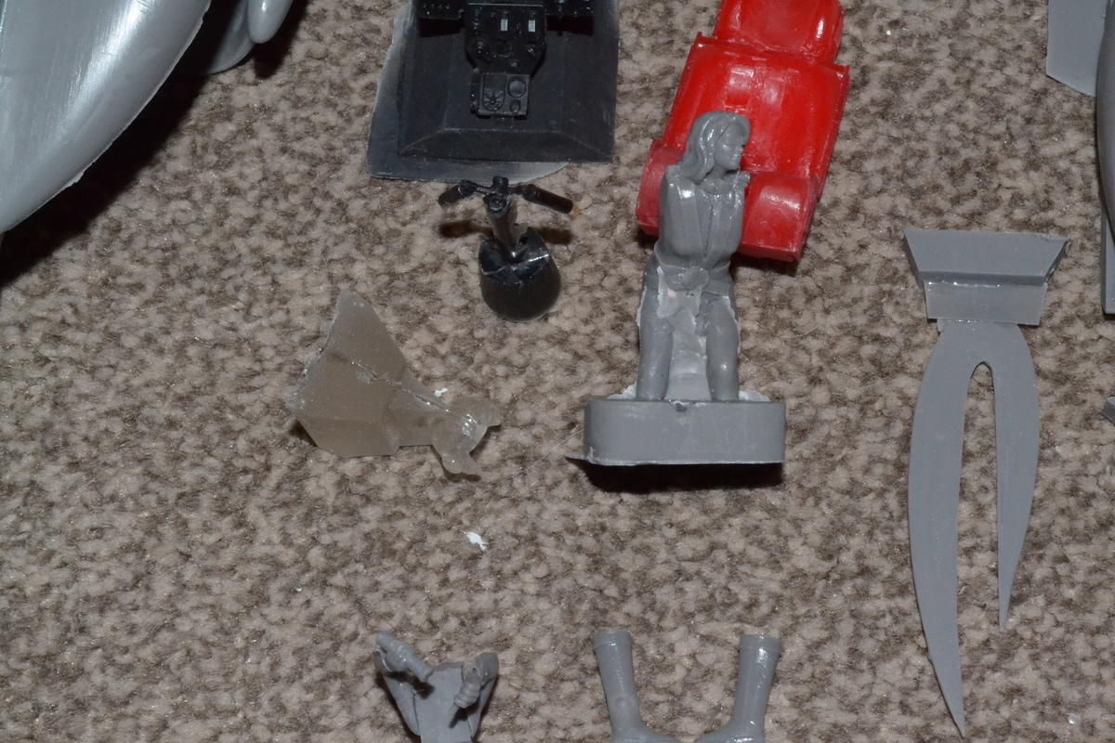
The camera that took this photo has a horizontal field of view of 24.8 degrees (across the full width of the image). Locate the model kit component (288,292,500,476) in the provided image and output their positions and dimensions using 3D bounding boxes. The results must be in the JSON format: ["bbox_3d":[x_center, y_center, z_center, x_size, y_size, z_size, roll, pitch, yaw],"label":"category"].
[{"bbox_3d":[-0.029,0.002,0.450,0.038,0.015,0.029,25,65,13],"label":"model kit component"}]

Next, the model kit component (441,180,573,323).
[{"bbox_3d":[-0.009,-0.021,0.452,0.023,0.034,0.016,3,62,1],"label":"model kit component"}]

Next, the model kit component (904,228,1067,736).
[{"bbox_3d":[0.075,0.018,0.447,0.030,0.006,0.096,4,62,2],"label":"model kit component"}]

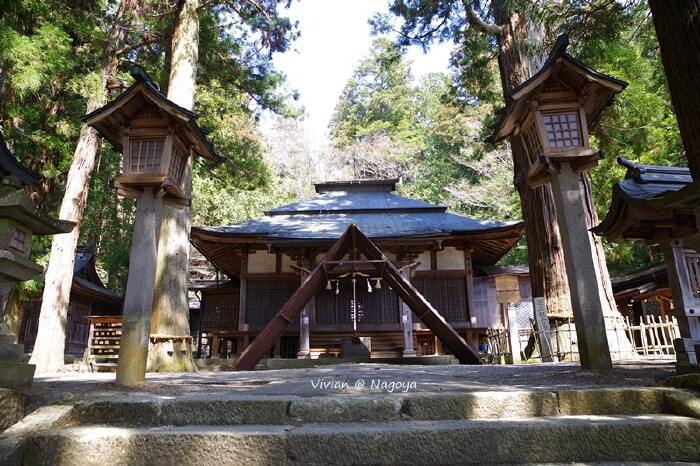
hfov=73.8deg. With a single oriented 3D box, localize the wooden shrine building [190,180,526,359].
[{"bbox_3d":[0.268,1.101,18.132,10.800,7.450,9.600,-1,-15,0],"label":"wooden shrine building"}]

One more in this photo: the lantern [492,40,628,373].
[{"bbox_3d":[2.361,-0.326,4.996,1.230,3.400,1.050,-3,-15,3],"label":"lantern"}]

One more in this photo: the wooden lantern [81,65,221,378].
[{"bbox_3d":[-2.262,-0.108,5.215,1.230,3.340,1.050,-1,-15,0],"label":"wooden lantern"}]

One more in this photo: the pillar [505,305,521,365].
[{"bbox_3d":[3.364,2.040,9.481,0.190,1.240,0.190,-1,-15,0],"label":"pillar"}]

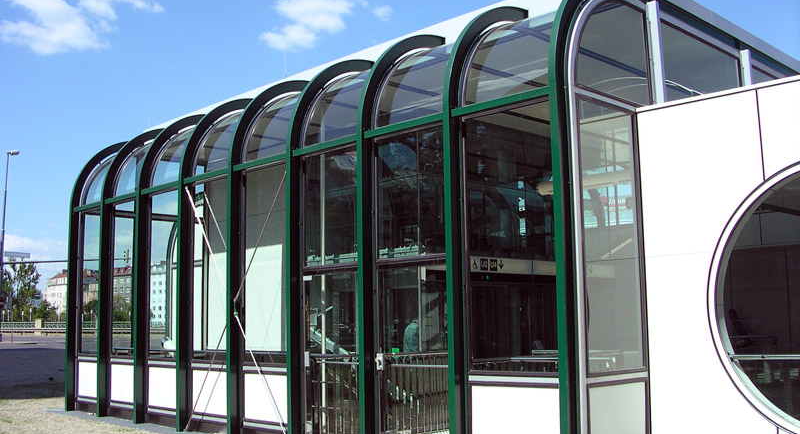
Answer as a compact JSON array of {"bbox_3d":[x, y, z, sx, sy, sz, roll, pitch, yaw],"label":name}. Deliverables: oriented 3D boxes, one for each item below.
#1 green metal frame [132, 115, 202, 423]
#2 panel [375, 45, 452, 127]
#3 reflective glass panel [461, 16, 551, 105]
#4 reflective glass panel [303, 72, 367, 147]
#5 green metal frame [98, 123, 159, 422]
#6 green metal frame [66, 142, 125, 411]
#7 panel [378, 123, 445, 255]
[{"bbox_3d":[-3.889,0.793,14.886,1.502,5.491,0.107,6,-10,-44],"label":"green metal frame"},{"bbox_3d":[0.586,-1.586,9.838,1.258,1.271,1.205,7,-11,-44],"label":"panel"},{"bbox_3d":[1.604,-1.804,9.611,1.316,1.387,1.401,6,-10,-44],"label":"reflective glass panel"},{"bbox_3d":[-0.382,-1.528,11.630,1.316,1.387,1.401,6,-10,-44],"label":"reflective glass panel"},{"bbox_3d":[-4.864,0.932,15.907,1.502,5.491,0.107,6,-10,-44],"label":"green metal frame"},{"bbox_3d":[-5.833,1.070,16.933,1.502,5.491,0.107,6,-10,-44],"label":"green metal frame"},{"bbox_3d":[0.215,-0.274,10.021,0.072,1.502,1.373,6,-10,-44],"label":"panel"}]

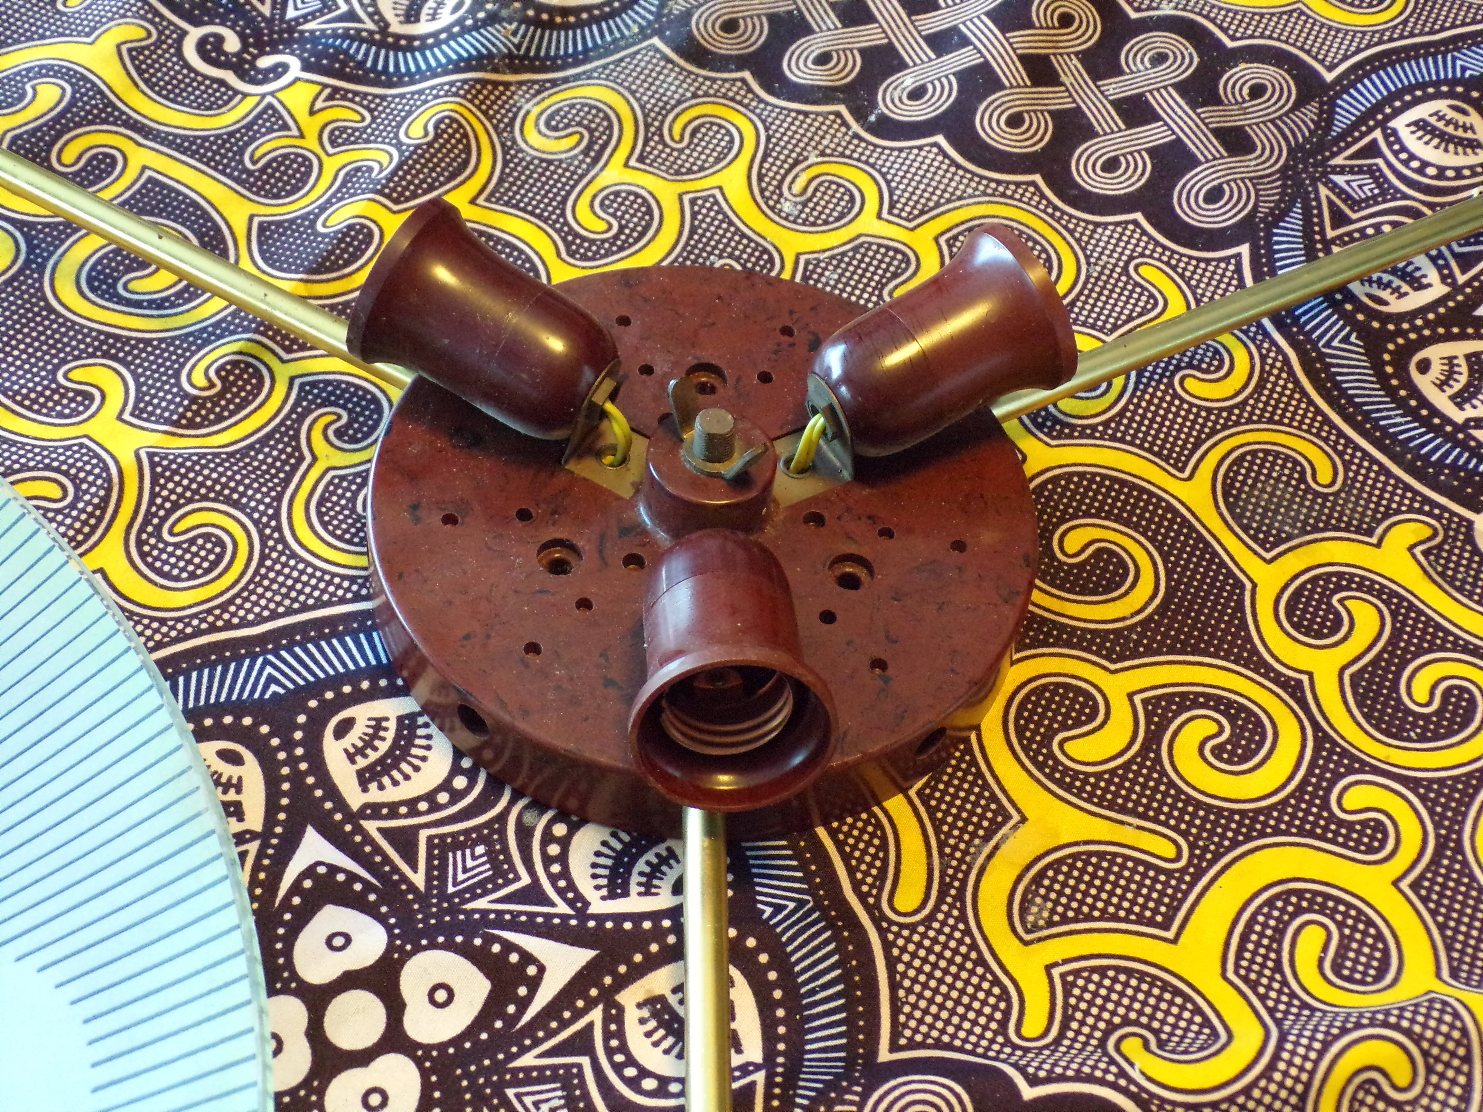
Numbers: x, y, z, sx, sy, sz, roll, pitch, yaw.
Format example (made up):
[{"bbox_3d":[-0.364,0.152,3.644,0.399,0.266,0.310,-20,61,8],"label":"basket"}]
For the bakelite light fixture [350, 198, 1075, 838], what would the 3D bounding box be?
[{"bbox_3d":[-0.006,-0.019,0.513,0.182,0.076,0.177,1,51,-6],"label":"bakelite light fixture"}]

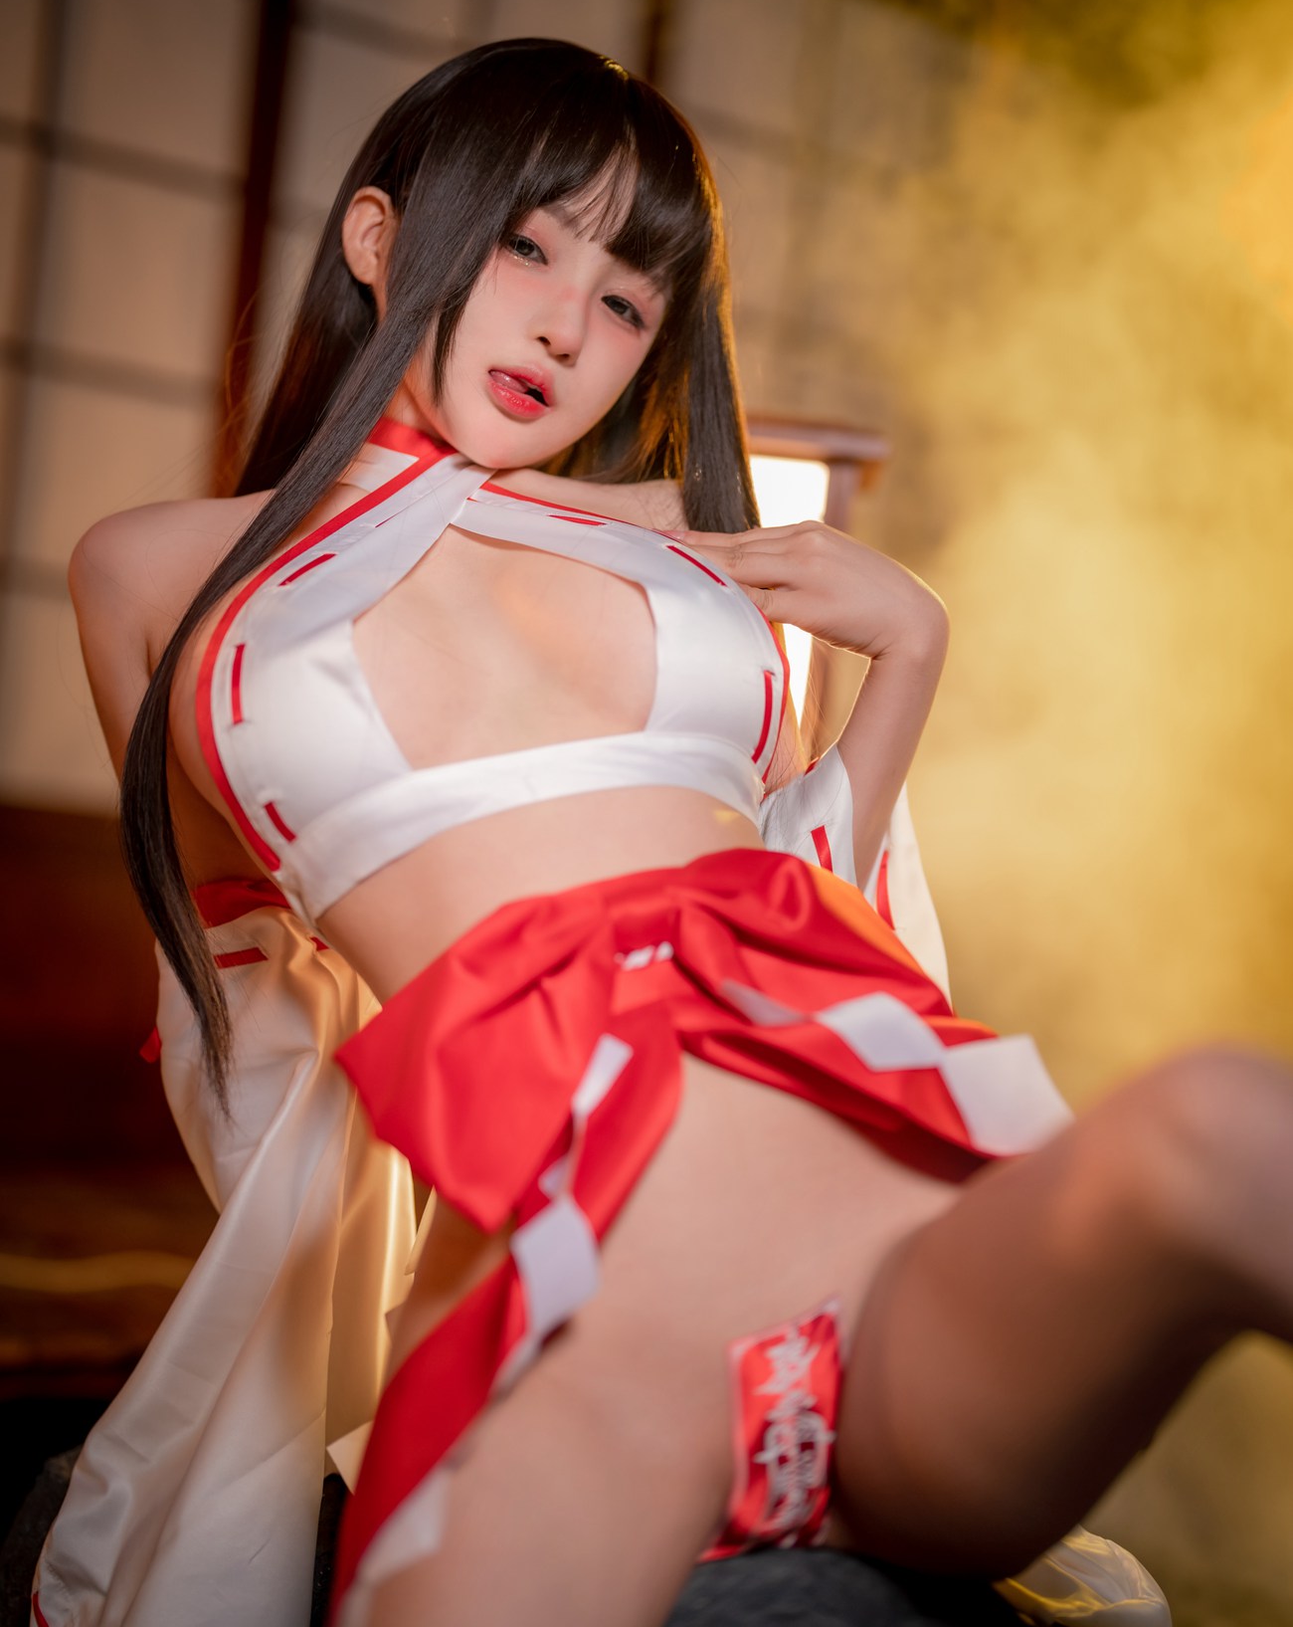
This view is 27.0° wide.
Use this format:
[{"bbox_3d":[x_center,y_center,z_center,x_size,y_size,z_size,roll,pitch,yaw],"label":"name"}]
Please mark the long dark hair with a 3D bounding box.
[{"bbox_3d":[-0.099,-0.120,1.470,0.290,0.600,0.290,22,-6,-23],"label":"long dark hair"}]

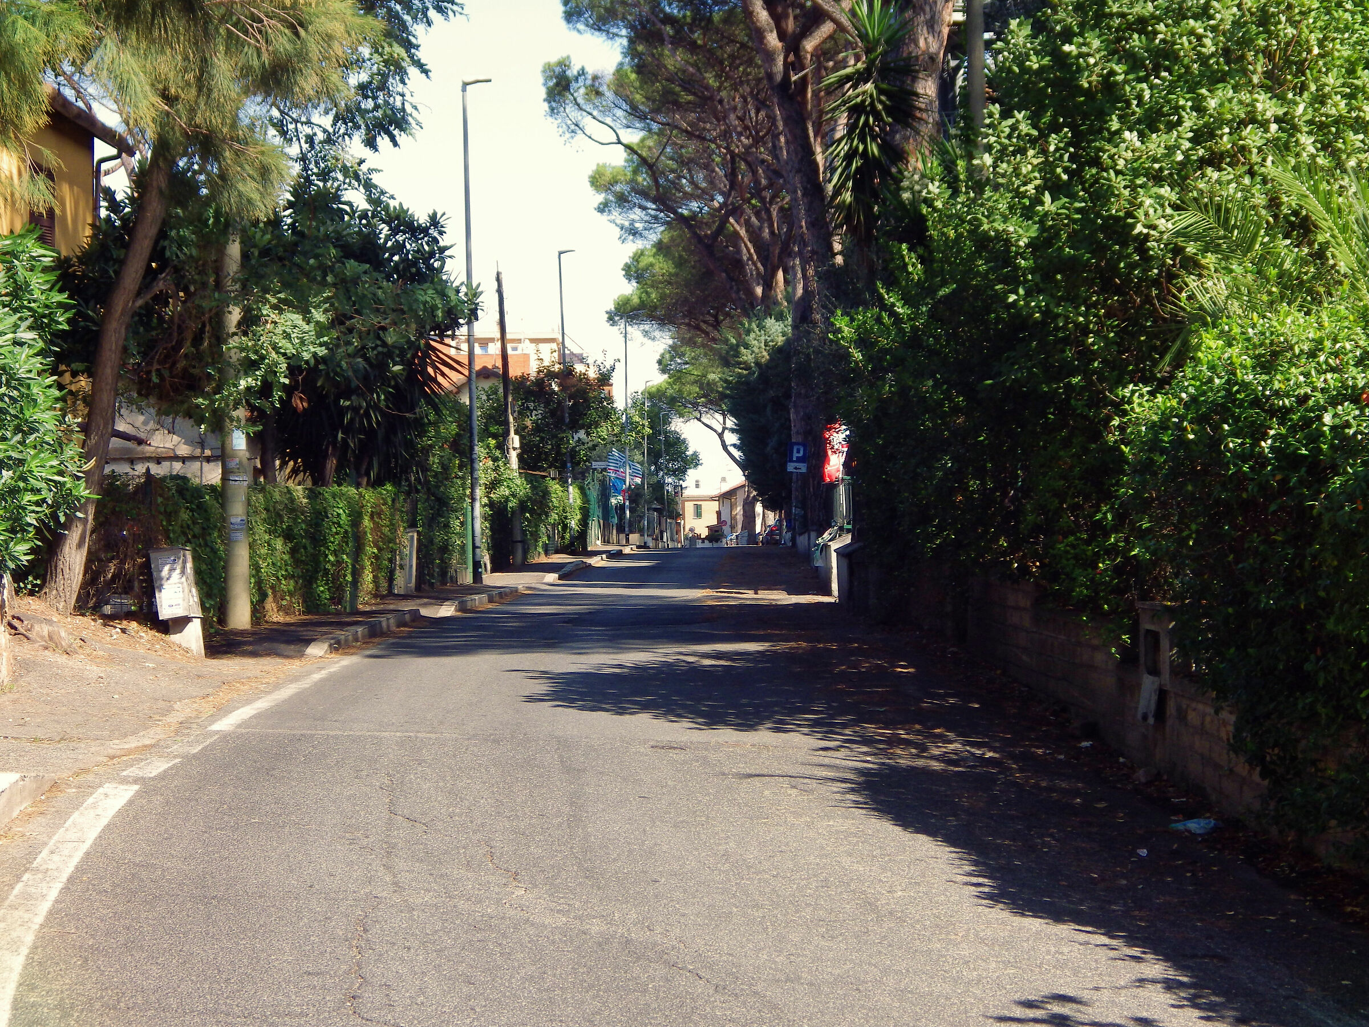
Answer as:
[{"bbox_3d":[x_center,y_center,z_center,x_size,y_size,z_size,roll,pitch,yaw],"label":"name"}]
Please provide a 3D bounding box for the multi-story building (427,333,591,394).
[{"bbox_3d":[-12.923,-6.208,205.000,13.500,13.000,11.000,-1,0,0],"label":"multi-story building"}]

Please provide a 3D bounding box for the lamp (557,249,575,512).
[{"bbox_3d":[-3.157,-3.014,75.000,0.500,8.000,0.160,-2,0,1],"label":"lamp"}]

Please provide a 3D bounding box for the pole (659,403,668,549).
[{"bbox_3d":[-1.172,-2.005,162.000,0.500,8.000,0.180,-2,0,1],"label":"pole"}]

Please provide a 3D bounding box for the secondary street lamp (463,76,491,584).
[{"bbox_3d":[-3.312,-2.903,44.700,0.500,8.000,0.160,-2,0,1],"label":"secondary street lamp"}]

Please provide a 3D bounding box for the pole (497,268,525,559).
[{"bbox_3d":[-3.540,-1.950,57.200,0.330,6.050,0.260,-4,0,0],"label":"pole"}]

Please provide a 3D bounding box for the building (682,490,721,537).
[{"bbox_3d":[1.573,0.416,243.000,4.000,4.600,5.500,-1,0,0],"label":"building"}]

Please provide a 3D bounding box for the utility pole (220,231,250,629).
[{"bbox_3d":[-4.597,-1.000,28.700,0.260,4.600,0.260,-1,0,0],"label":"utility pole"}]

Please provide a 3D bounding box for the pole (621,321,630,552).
[{"bbox_3d":[-2.003,-2.939,98.300,0.300,8.000,0.160,-1,0,1],"label":"pole"}]

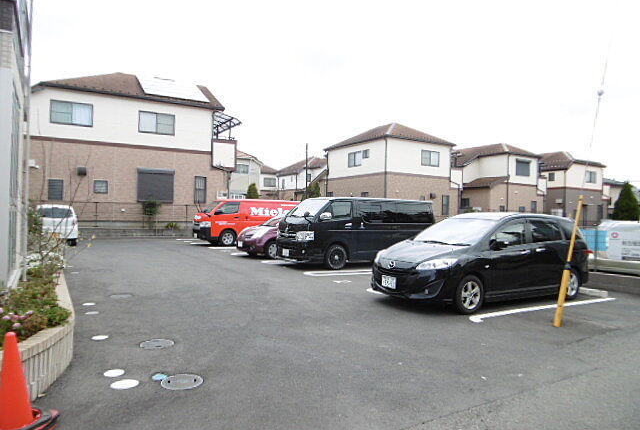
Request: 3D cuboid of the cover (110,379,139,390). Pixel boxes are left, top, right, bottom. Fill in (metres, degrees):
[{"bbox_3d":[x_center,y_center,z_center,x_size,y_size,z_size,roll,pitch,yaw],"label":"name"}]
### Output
[{"bbox_3d":[-1.681,1.459,3.829,0.240,0.015,0.240,1,0,-30],"label":"cover"}]

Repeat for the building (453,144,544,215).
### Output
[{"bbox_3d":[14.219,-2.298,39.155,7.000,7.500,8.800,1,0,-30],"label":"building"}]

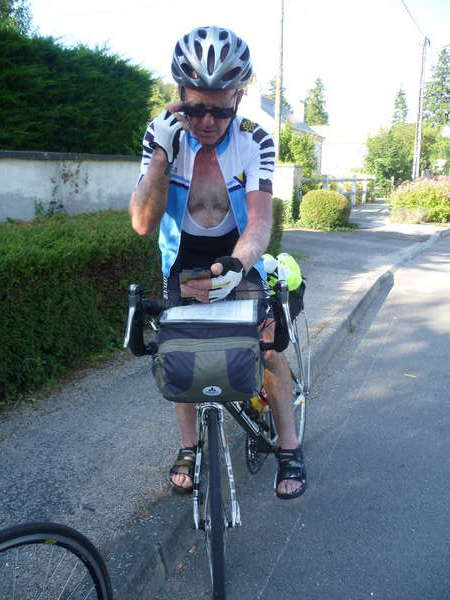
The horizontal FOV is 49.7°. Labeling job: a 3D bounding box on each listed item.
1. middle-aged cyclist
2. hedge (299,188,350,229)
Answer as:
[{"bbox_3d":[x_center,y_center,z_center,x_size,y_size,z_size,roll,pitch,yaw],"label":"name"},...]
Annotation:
[{"bbox_3d":[0.000,-0.041,1.753,0.580,1.660,0.680,2,14,10],"label":"middle-aged cyclist"},{"bbox_3d":[2.530,-2.334,12.200,1.270,0.970,1.220,0,14,0],"label":"hedge"}]

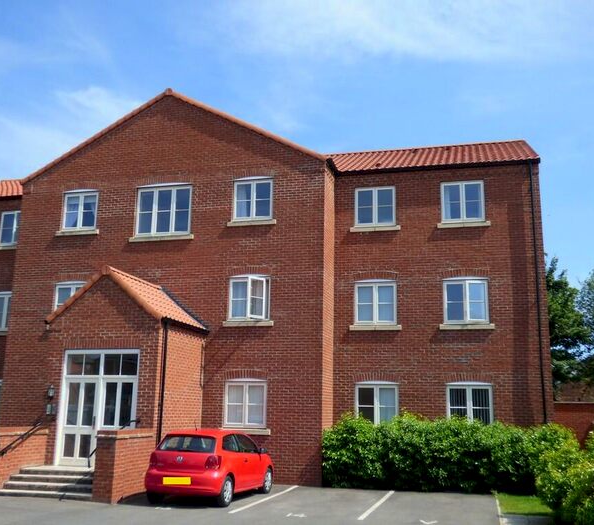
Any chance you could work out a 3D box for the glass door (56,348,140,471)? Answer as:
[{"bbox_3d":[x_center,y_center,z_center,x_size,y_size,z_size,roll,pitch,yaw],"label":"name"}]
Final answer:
[{"bbox_3d":[-4.611,3.350,15.452,1.966,2.655,0.100,-2,-13,15],"label":"glass door"}]

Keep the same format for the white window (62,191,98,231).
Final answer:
[{"bbox_3d":[-6.444,-1.568,19.949,1.135,1.250,0.100,-2,-13,14],"label":"white window"}]

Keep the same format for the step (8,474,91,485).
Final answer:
[{"bbox_3d":[-4.925,4.582,13.927,2.240,0.135,0.280,-2,-13,14],"label":"step"}]

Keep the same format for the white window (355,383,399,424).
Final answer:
[{"bbox_3d":[2.115,3.846,17.751,1.138,1.147,0.100,-2,-13,15],"label":"white window"}]

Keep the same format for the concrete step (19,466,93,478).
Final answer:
[{"bbox_3d":[-4.833,4.624,14.670,2.247,0.140,0.882,-2,-13,15],"label":"concrete step"}]

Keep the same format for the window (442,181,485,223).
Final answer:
[{"bbox_3d":[4.556,-1.643,18.314,1.150,1.150,0.120,-2,-13,15],"label":"window"}]

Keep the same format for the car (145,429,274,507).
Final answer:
[{"bbox_3d":[-1.759,4.376,14.624,1.710,1.460,3.970,-2,-13,16],"label":"car"}]

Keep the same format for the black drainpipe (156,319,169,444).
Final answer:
[{"bbox_3d":[-3.091,3.229,15.234,0.090,3.800,0.090,-2,-13,15],"label":"black drainpipe"}]

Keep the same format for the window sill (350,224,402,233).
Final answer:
[{"bbox_3d":[2.218,-0.915,18.774,1.398,0.140,0.160,-2,-13,14],"label":"window sill"}]

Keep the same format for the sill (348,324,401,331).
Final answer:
[{"bbox_3d":[2.141,1.779,18.158,1.415,0.150,0.160,-2,-13,15],"label":"sill"}]

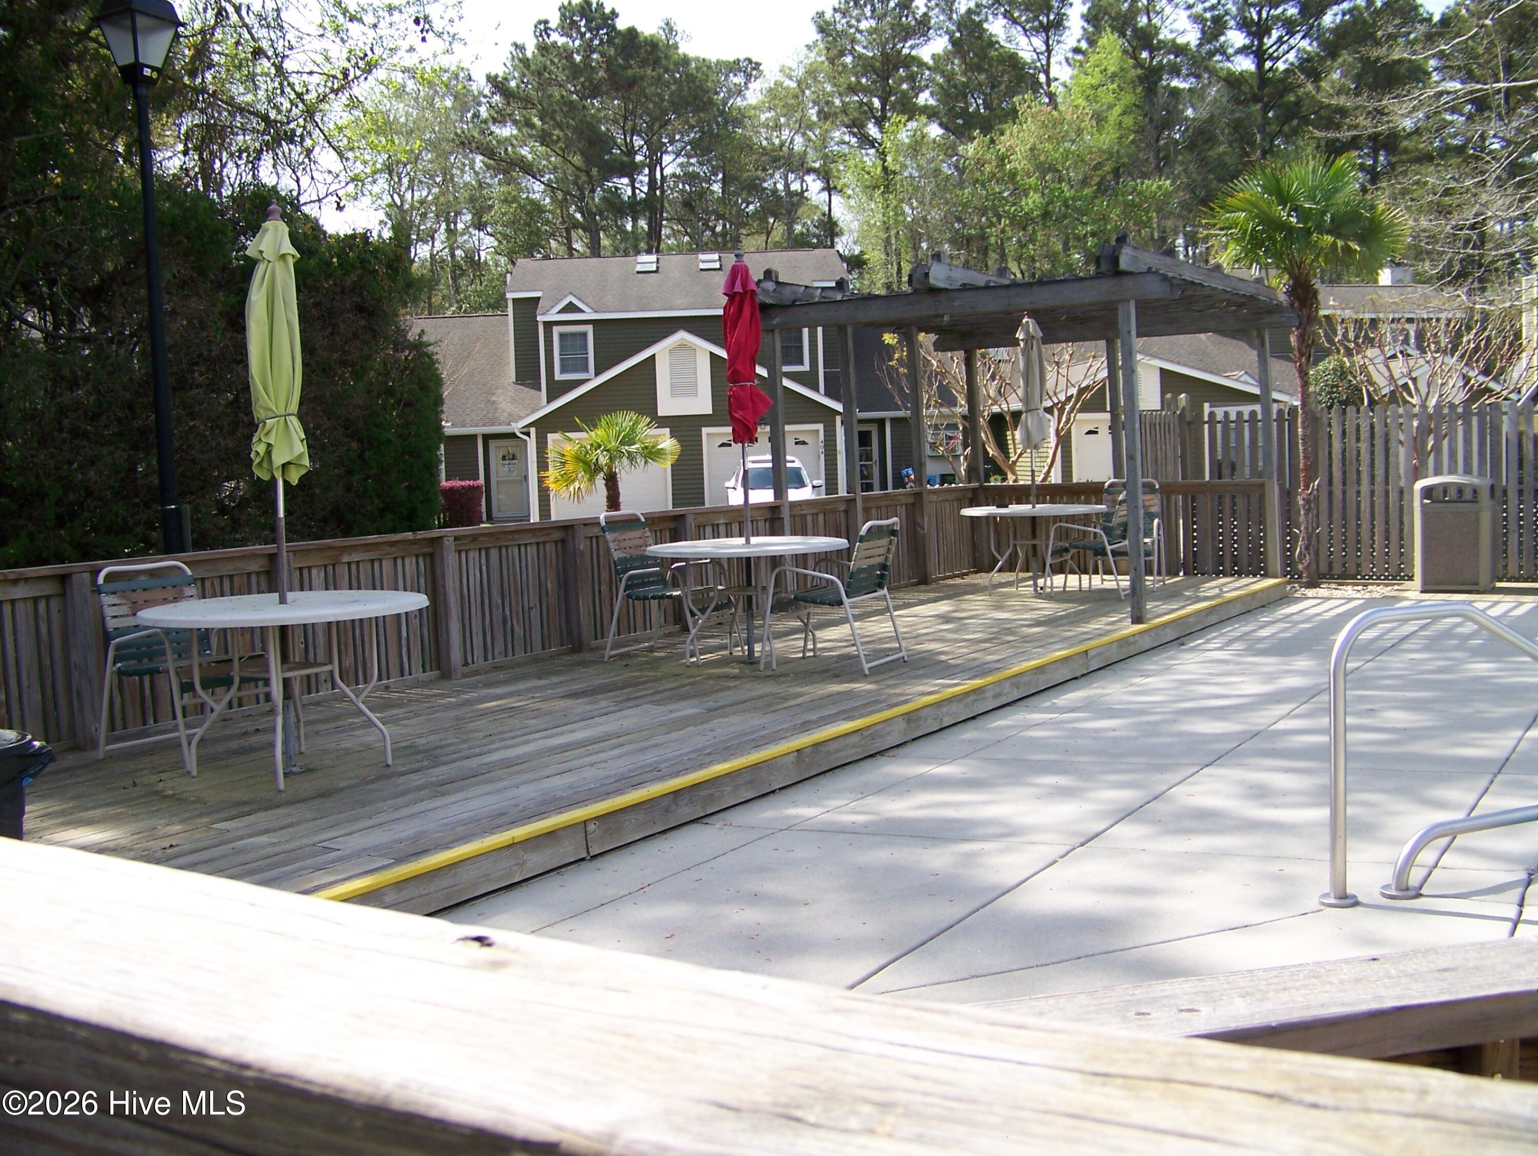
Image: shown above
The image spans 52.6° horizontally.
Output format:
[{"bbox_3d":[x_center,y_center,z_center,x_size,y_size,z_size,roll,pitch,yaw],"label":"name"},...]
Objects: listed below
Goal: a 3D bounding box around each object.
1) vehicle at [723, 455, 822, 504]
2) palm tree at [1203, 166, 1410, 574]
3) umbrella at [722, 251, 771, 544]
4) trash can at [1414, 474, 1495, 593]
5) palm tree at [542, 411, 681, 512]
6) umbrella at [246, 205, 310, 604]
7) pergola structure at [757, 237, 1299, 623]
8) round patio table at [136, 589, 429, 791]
[{"bbox_3d":[0.114,-1.850,34.467,1.950,1.670,4.600,-2,5,0],"label":"vehicle"},{"bbox_3d":[4.954,-1.881,14.336,1.900,3.923,1.900,-1,5,19],"label":"palm tree"},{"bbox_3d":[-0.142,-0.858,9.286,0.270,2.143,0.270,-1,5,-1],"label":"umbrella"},{"bbox_3d":[6.062,-0.417,13.792,0.620,1.003,0.600,-1,5,20],"label":"trash can"},{"bbox_3d":[-1.810,-0.868,18.000,1.600,2.150,1.600,-2,5,0],"label":"palm tree"},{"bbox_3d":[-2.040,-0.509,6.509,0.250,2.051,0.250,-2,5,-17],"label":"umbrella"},{"bbox_3d":[2.241,-1.130,12.620,3.452,2.558,3.969,1,6,33],"label":"pergola structure"},{"bbox_3d":[-2.048,0.463,6.588,1.230,0.706,1.230,-2,5,0],"label":"round patio table"}]

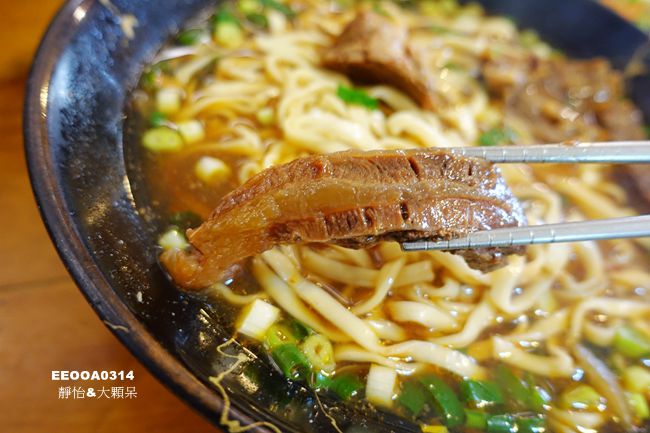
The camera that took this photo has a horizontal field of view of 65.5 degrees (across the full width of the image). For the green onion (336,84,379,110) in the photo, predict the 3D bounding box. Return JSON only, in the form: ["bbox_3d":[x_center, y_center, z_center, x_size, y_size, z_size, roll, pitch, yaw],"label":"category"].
[{"bbox_3d":[0.011,-0.039,0.165,0.013,0.004,0.005,26,52,7],"label":"green onion"}]

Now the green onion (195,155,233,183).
[{"bbox_3d":[-0.032,-0.014,0.145,0.009,0.005,0.006,13,52,-3],"label":"green onion"}]

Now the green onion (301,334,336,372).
[{"bbox_3d":[-0.002,0.032,0.117,0.006,0.005,0.007,-14,58,-22],"label":"green onion"}]

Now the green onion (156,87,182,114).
[{"bbox_3d":[-0.048,-0.036,0.157,0.007,0.006,0.006,-4,55,-15],"label":"green onion"}]

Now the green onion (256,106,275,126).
[{"bbox_3d":[-0.019,-0.032,0.162,0.005,0.005,0.005,-3,54,-15],"label":"green onion"}]

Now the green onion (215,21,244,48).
[{"bbox_3d":[-0.034,-0.065,0.180,0.009,0.007,0.007,-6,55,-17],"label":"green onion"}]

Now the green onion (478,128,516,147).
[{"bbox_3d":[0.058,-0.027,0.170,0.012,0.005,0.006,-16,59,-23],"label":"green onion"}]

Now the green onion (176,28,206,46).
[{"bbox_3d":[-0.047,-0.063,0.177,0.009,0.004,0.005,-32,66,-31],"label":"green onion"}]

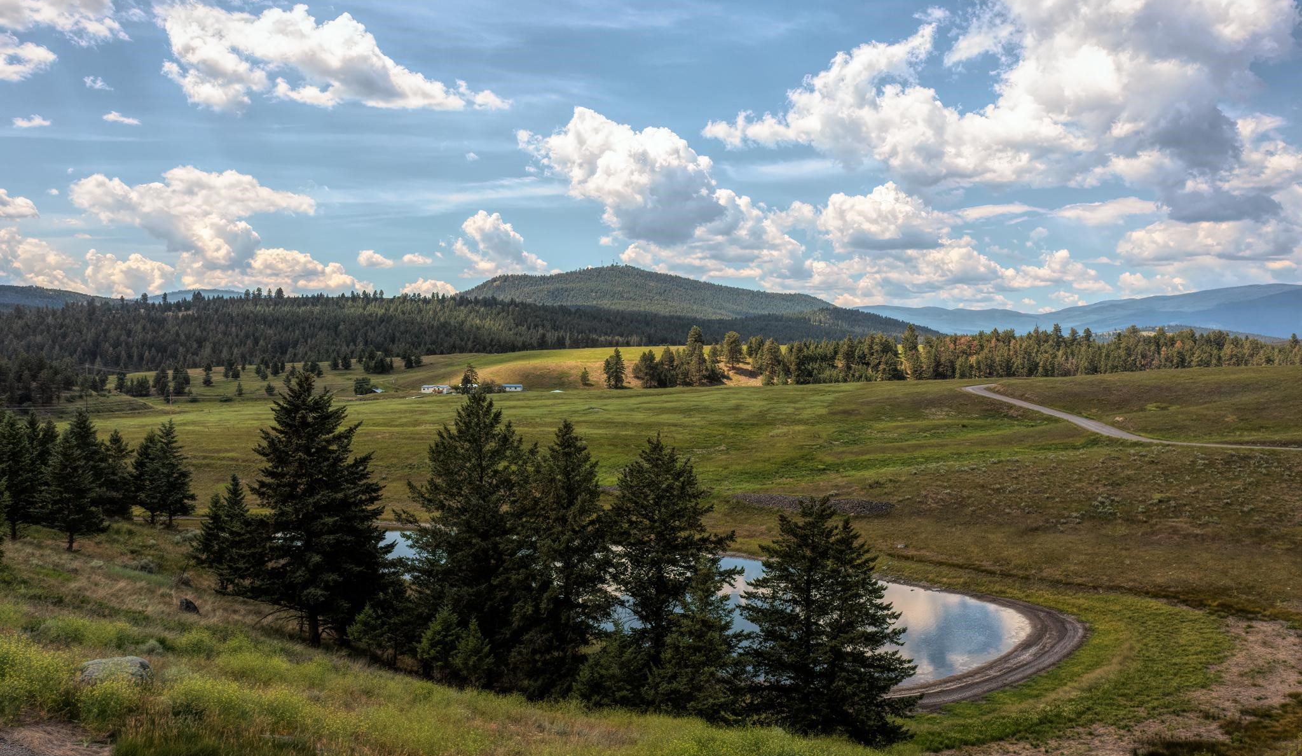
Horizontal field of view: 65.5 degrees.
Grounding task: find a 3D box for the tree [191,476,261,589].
[{"bbox_3d":[-16.781,6.113,40.000,2.700,4.600,2.600,-1,1,-23],"label":"tree"}]

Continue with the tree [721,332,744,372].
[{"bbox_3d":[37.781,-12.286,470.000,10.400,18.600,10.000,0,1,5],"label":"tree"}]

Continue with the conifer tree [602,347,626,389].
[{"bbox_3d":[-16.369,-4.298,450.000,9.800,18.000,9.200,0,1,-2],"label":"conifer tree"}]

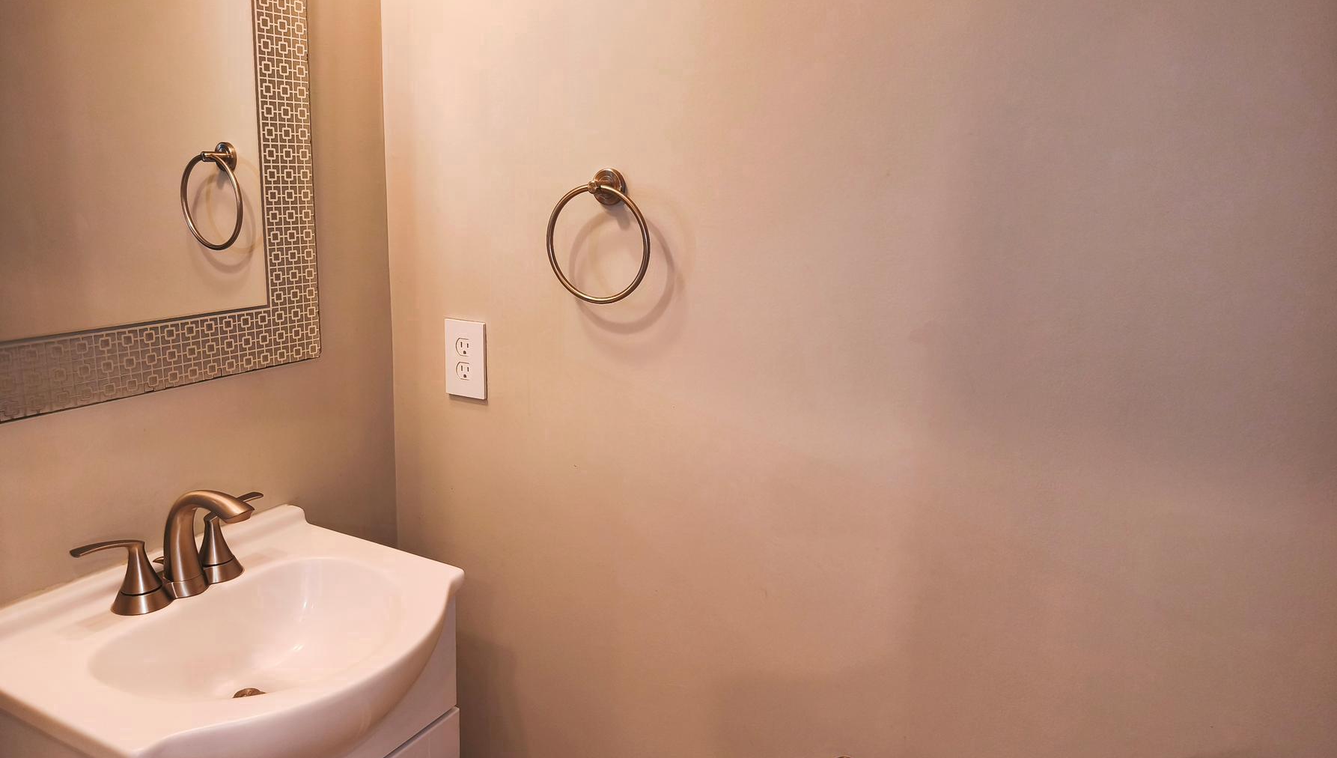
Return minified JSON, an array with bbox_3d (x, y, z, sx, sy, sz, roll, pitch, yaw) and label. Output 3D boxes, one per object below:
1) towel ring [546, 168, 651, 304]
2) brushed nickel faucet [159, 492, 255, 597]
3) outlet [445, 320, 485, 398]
[{"bbox_3d":[-0.095,-0.201,1.257,0.168,0.191,0.053,9,15,25],"label":"towel ring"},{"bbox_3d":[-0.579,0.210,1.117,0.158,0.146,0.046,9,15,25],"label":"brushed nickel faucet"},{"bbox_3d":[-0.325,-0.033,1.435,0.079,0.124,0.008,9,15,25],"label":"outlet"}]

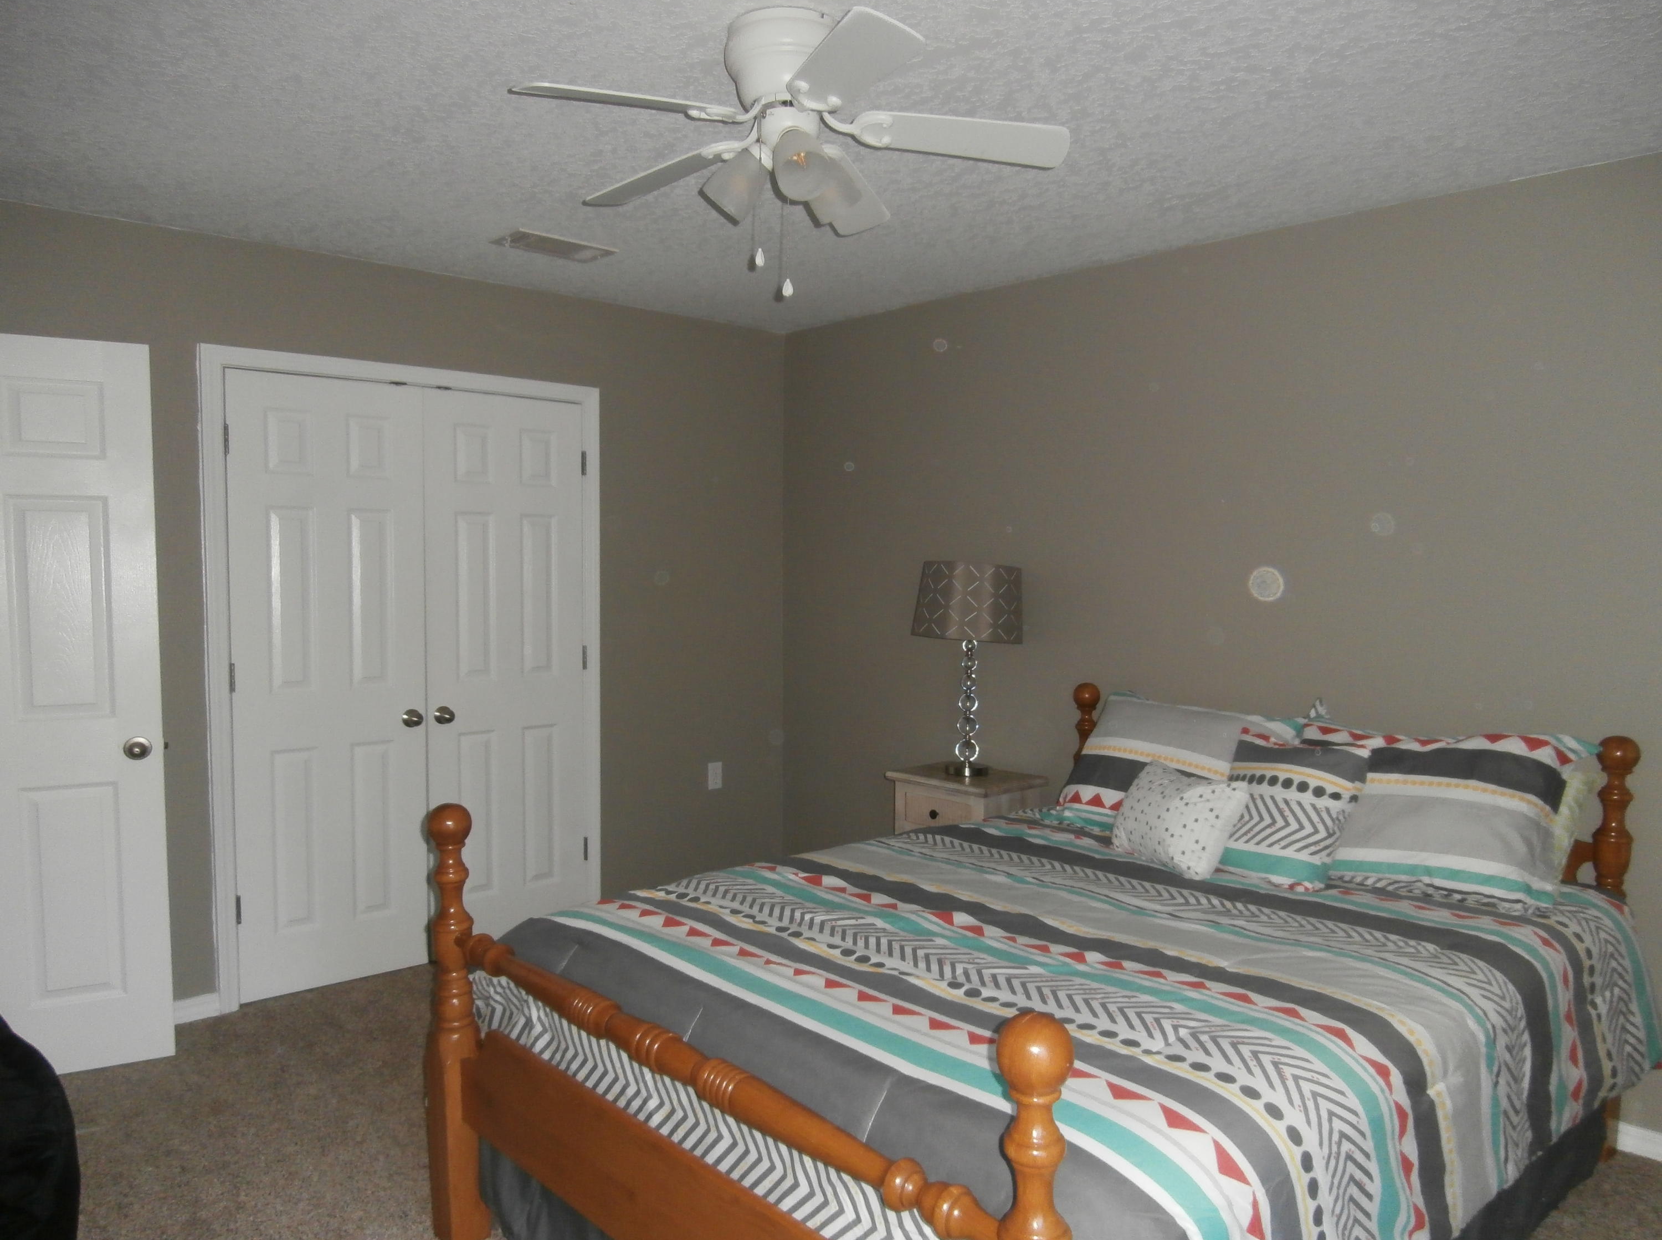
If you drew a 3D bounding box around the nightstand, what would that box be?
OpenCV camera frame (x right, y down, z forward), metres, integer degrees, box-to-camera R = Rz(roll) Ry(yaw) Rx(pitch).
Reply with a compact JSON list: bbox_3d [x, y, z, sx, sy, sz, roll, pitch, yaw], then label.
[{"bbox_3d":[0.484,0.895,4.122,0.350,0.685,0.465,-3,5,-44],"label":"nightstand"}]

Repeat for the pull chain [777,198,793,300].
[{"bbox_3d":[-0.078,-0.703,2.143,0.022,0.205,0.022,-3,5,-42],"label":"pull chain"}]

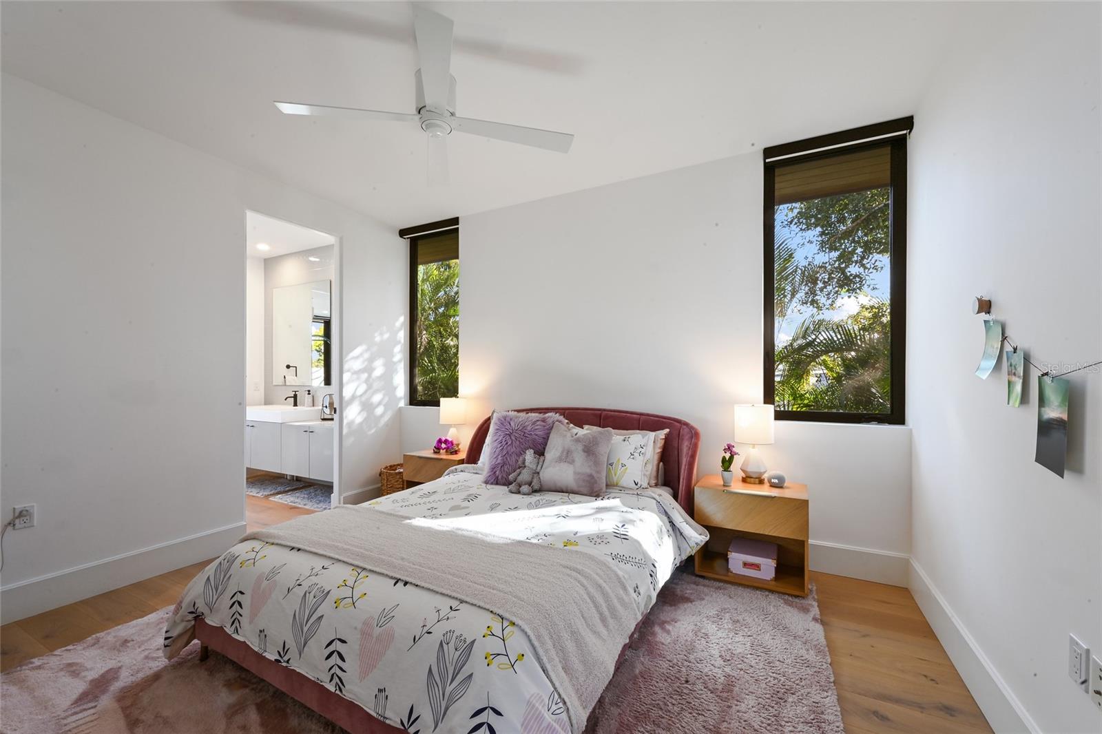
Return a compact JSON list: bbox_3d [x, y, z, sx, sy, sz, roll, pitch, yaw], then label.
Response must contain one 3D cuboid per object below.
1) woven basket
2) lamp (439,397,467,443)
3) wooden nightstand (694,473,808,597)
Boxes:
[{"bbox_3d":[-1.406,1.148,4.085,0.380,0.370,0.380,0,-1,28],"label":"woven basket"},{"bbox_3d":[-0.886,0.521,3.901,0.237,0.500,0.237,0,-1,0],"label":"lamp"},{"bbox_3d":[1.256,1.014,2.683,0.605,0.540,0.375,0,-1,28],"label":"wooden nightstand"}]

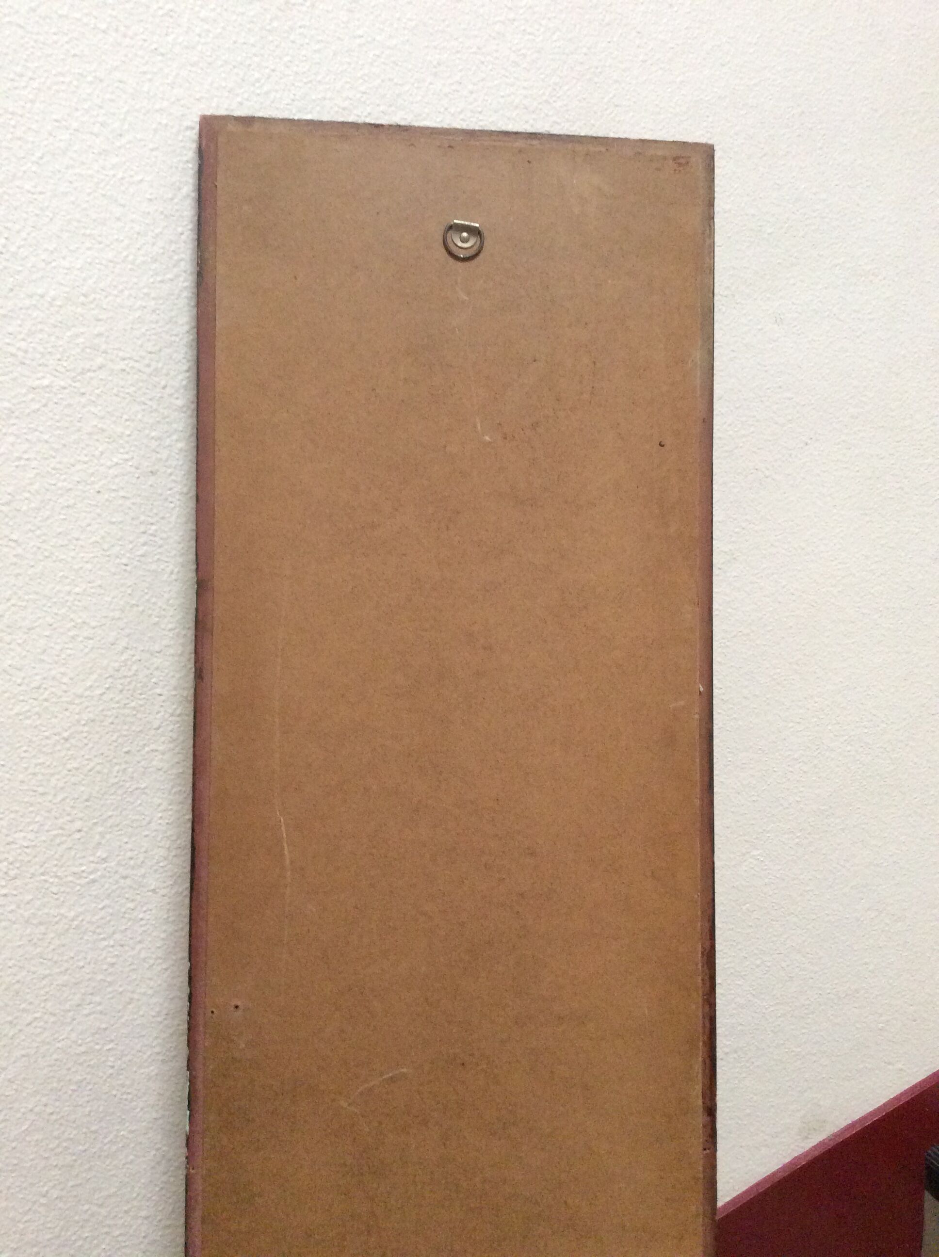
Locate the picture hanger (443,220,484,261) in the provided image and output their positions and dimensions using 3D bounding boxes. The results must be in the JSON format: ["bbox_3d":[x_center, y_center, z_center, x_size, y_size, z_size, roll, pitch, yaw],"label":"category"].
[{"bbox_3d":[-0.004,-0.242,0.725,0.025,0.025,0.005,6,-3,-6],"label":"picture hanger"}]

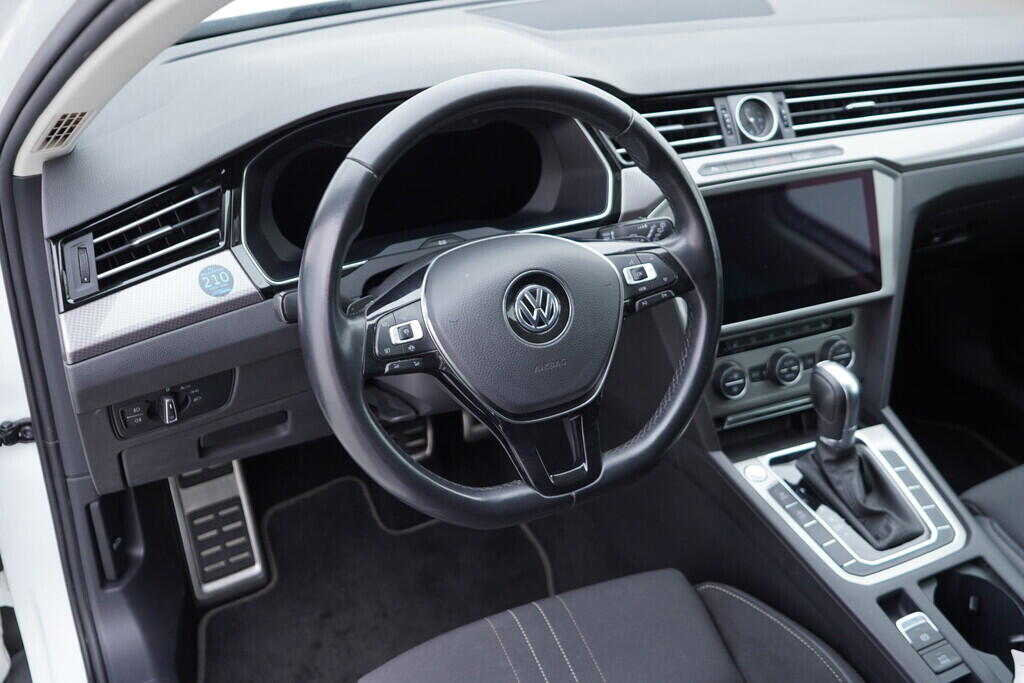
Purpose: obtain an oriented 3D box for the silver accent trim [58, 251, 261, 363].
[{"bbox_3d":[-0.271,-0.025,0.785,0.165,0.048,0.025,-27,3,-42],"label":"silver accent trim"}]

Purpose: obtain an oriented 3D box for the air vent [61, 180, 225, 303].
[{"bbox_3d":[-0.287,-0.078,0.800,0.035,0.052,0.152,3,25,45],"label":"air vent"}]

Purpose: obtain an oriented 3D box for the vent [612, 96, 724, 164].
[{"bbox_3d":[0.163,-0.216,1.045,0.138,0.058,0.040,-12,-2,-26],"label":"vent"}]

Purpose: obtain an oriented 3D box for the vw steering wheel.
[{"bbox_3d":[0.008,-0.031,0.834,0.370,0.360,0.080,-14,7,-23],"label":"vw steering wheel"}]

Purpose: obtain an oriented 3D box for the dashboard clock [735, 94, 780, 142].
[{"bbox_3d":[0.260,-0.236,1.085,0.050,0.050,0.025,-10,-2,-22],"label":"dashboard clock"}]

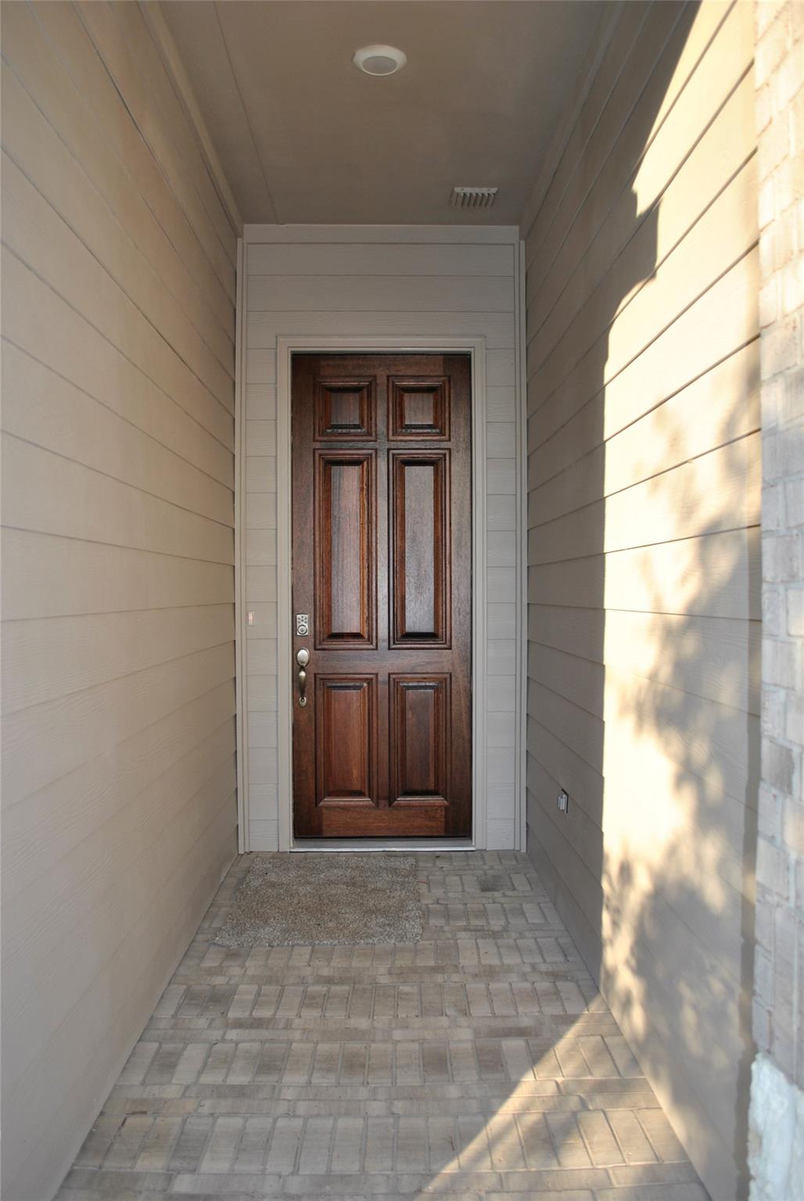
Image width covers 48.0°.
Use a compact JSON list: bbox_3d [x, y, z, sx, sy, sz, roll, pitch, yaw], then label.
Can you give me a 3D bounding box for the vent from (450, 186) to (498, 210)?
[{"bbox_3d":[0.331,-1.830,4.125,0.203,0.022,0.195,0,0,-1],"label":"vent"}]

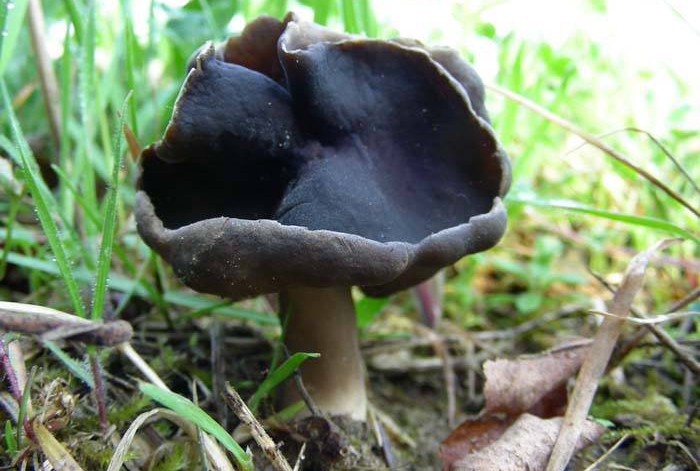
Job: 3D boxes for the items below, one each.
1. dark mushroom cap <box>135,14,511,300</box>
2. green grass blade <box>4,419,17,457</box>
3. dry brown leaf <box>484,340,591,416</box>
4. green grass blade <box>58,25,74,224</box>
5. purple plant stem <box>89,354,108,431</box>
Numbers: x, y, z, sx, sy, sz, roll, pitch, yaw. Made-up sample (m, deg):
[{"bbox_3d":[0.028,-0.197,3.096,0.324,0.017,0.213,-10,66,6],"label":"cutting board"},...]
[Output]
[{"bbox_3d":[-0.003,-0.012,0.105,0.048,0.035,0.044,0,12,0],"label":"dark mushroom cap"},{"bbox_3d":[-0.043,0.026,0.097,0.001,0.005,0.001,-3,12,1],"label":"green grass blade"},{"bbox_3d":[0.027,0.021,0.113,0.014,0.008,0.010,0,12,0],"label":"dry brown leaf"},{"bbox_3d":[-0.061,-0.023,0.165,0.003,0.042,0.003,5,12,-1],"label":"green grass blade"},{"bbox_3d":[-0.034,0.022,0.105,0.001,0.011,0.001,-5,12,1],"label":"purple plant stem"}]

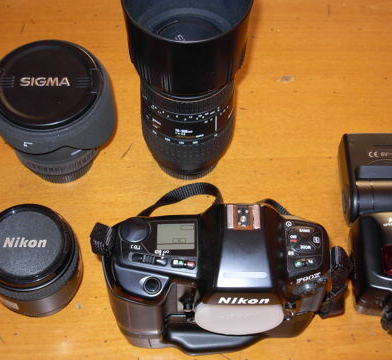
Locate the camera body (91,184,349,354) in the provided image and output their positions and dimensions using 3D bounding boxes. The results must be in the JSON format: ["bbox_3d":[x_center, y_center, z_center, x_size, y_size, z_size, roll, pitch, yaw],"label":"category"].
[{"bbox_3d":[0.013,0.074,0.643,0.158,0.127,0.071,0,59,0],"label":"camera body"}]

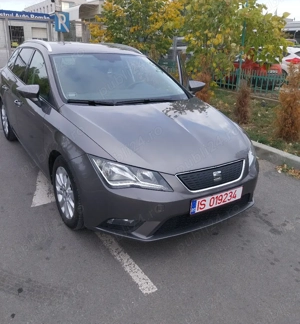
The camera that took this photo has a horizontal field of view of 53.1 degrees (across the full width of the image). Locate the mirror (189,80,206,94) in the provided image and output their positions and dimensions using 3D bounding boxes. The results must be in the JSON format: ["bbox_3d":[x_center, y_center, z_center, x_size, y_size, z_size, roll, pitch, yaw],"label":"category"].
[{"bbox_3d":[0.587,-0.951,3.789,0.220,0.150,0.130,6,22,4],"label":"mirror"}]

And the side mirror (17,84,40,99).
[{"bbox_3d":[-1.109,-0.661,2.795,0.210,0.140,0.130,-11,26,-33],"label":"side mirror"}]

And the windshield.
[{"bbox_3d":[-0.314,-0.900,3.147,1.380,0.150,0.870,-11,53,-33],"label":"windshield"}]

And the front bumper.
[{"bbox_3d":[0.345,0.168,2.445,1.760,0.560,0.590,-11,26,-33],"label":"front bumper"}]

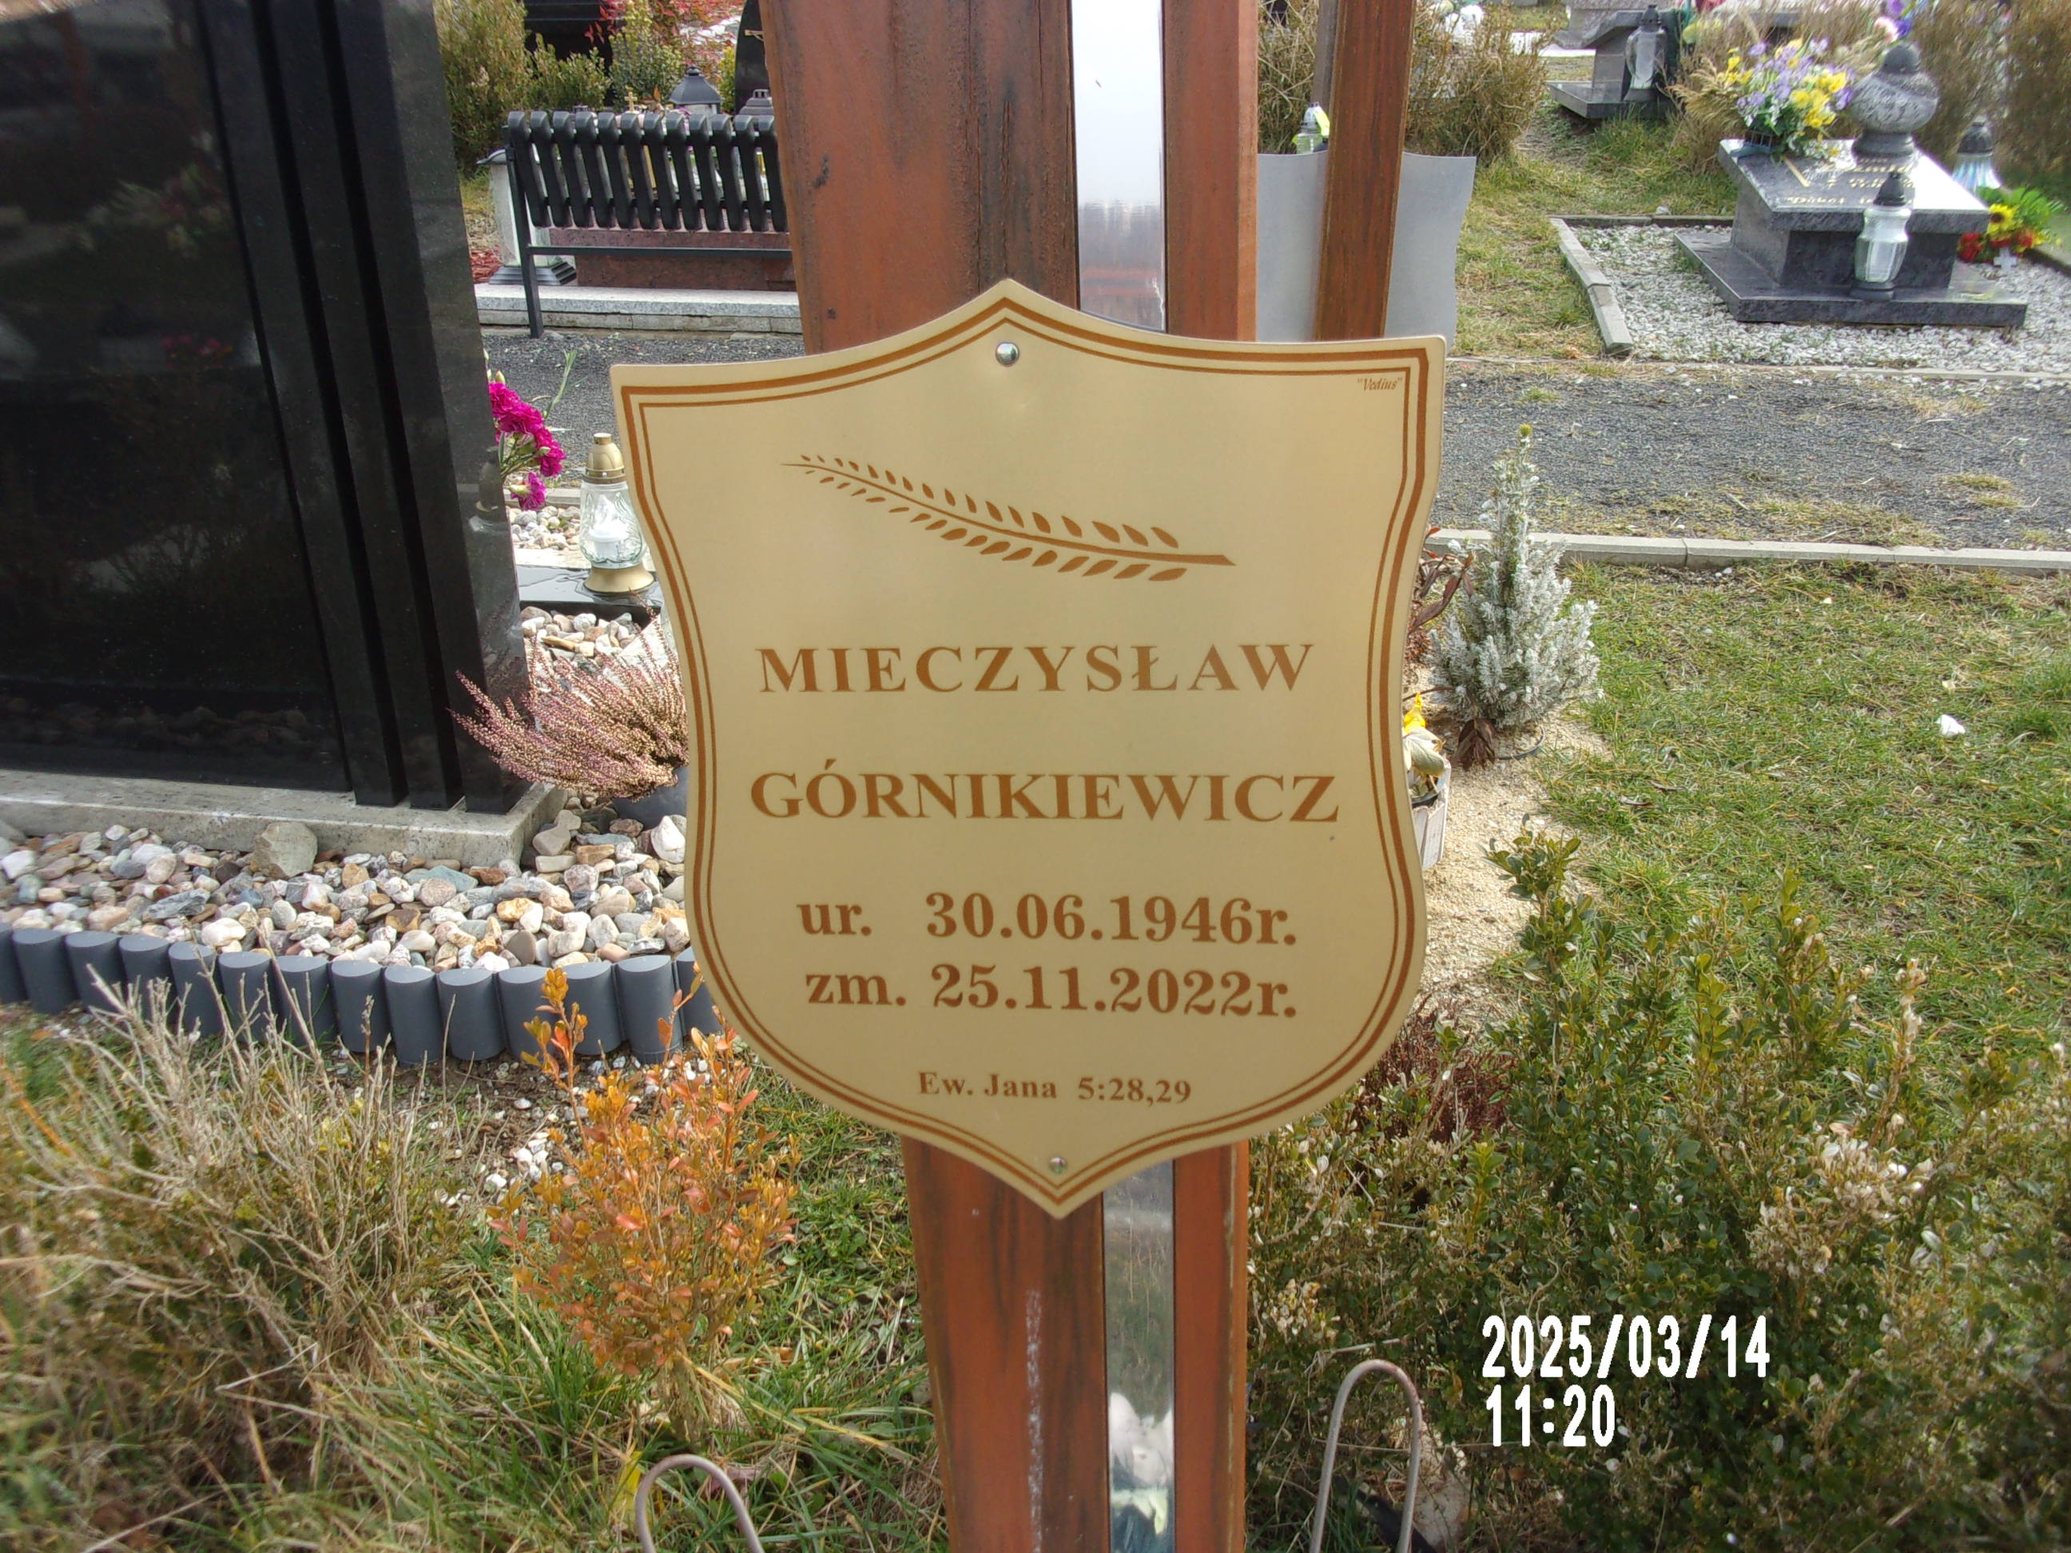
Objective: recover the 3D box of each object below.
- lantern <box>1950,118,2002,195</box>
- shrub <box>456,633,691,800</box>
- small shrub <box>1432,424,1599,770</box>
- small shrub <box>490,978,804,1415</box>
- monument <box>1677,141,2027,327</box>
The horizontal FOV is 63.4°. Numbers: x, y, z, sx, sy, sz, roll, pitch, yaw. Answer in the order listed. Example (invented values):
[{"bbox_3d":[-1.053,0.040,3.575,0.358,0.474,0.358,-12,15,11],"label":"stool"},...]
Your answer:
[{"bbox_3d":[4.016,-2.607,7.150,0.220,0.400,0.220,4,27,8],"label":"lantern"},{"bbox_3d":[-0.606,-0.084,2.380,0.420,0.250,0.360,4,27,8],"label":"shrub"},{"bbox_3d":[0.863,-0.320,2.920,0.290,0.560,0.280,0,28,0],"label":"small shrub"},{"bbox_3d":[-0.356,0.394,1.520,0.250,0.450,0.240,4,27,8],"label":"small shrub"},{"bbox_3d":[3.098,-2.052,6.304,0.980,0.490,1.100,4,27,8],"label":"monument"}]

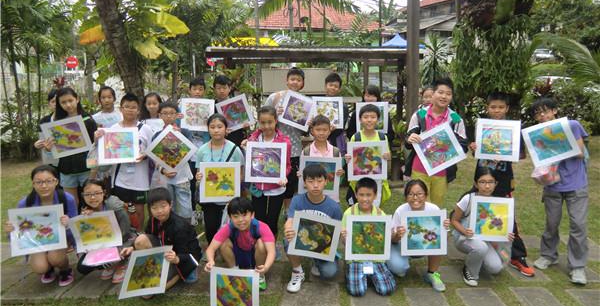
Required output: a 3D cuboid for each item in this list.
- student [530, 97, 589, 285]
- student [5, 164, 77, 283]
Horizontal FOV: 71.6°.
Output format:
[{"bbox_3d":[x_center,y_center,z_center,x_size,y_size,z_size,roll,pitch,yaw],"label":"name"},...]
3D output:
[{"bbox_3d":[2.092,0.272,3.366,0.440,1.470,0.380,5,11,32],"label":"student"},{"bbox_3d":[-1.968,0.635,3.204,0.450,0.930,0.540,-4,10,-20],"label":"student"}]

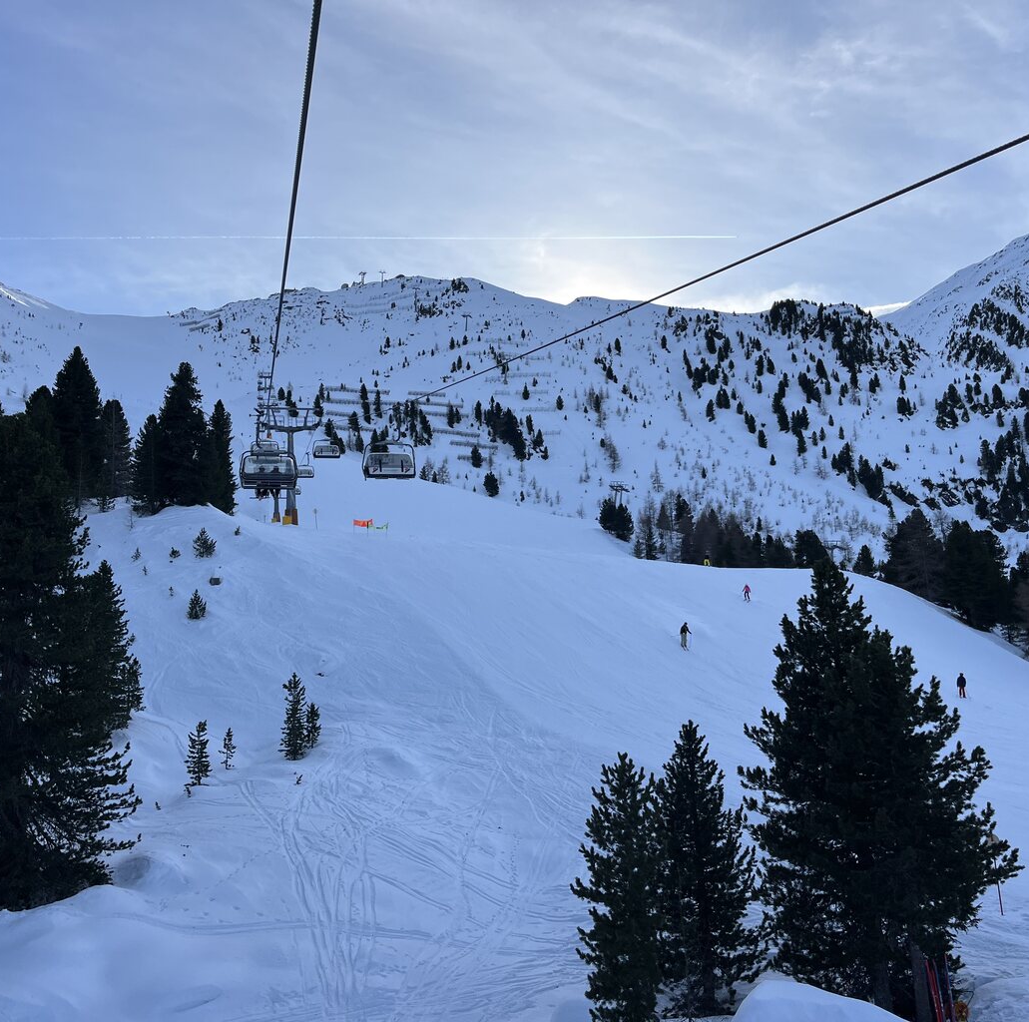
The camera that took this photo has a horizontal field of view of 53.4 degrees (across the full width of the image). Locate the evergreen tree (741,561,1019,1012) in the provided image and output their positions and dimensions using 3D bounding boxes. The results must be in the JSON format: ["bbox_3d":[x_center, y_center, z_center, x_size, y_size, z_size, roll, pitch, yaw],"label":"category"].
[{"bbox_3d":[7.242,5.407,20.272,5.202,8.876,4.682,-4,-8,19],"label":"evergreen tree"}]

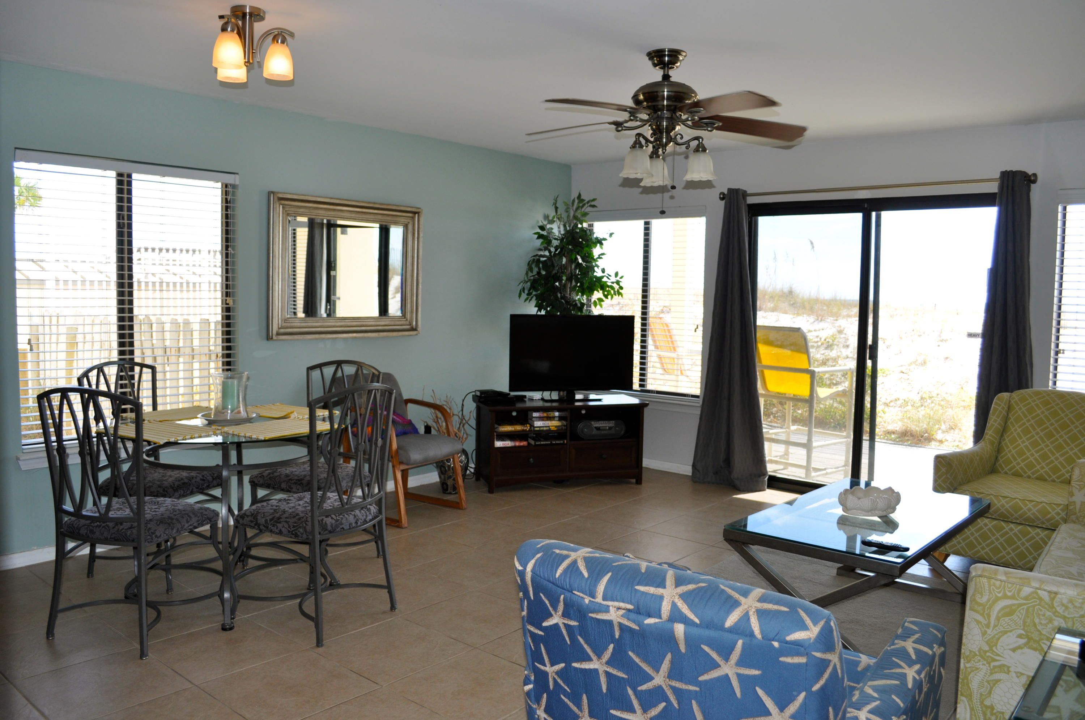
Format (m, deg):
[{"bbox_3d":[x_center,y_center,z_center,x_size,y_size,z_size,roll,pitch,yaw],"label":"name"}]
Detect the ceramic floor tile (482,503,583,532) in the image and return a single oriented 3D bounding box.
[{"bbox_3d":[-0.094,0.978,5.035,0.455,0.010,0.455,5,6,40],"label":"ceramic floor tile"}]

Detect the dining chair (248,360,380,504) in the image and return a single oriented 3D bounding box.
[{"bbox_3d":[-1.128,0.522,4.052,0.460,0.990,0.540,4,5,29],"label":"dining chair"}]

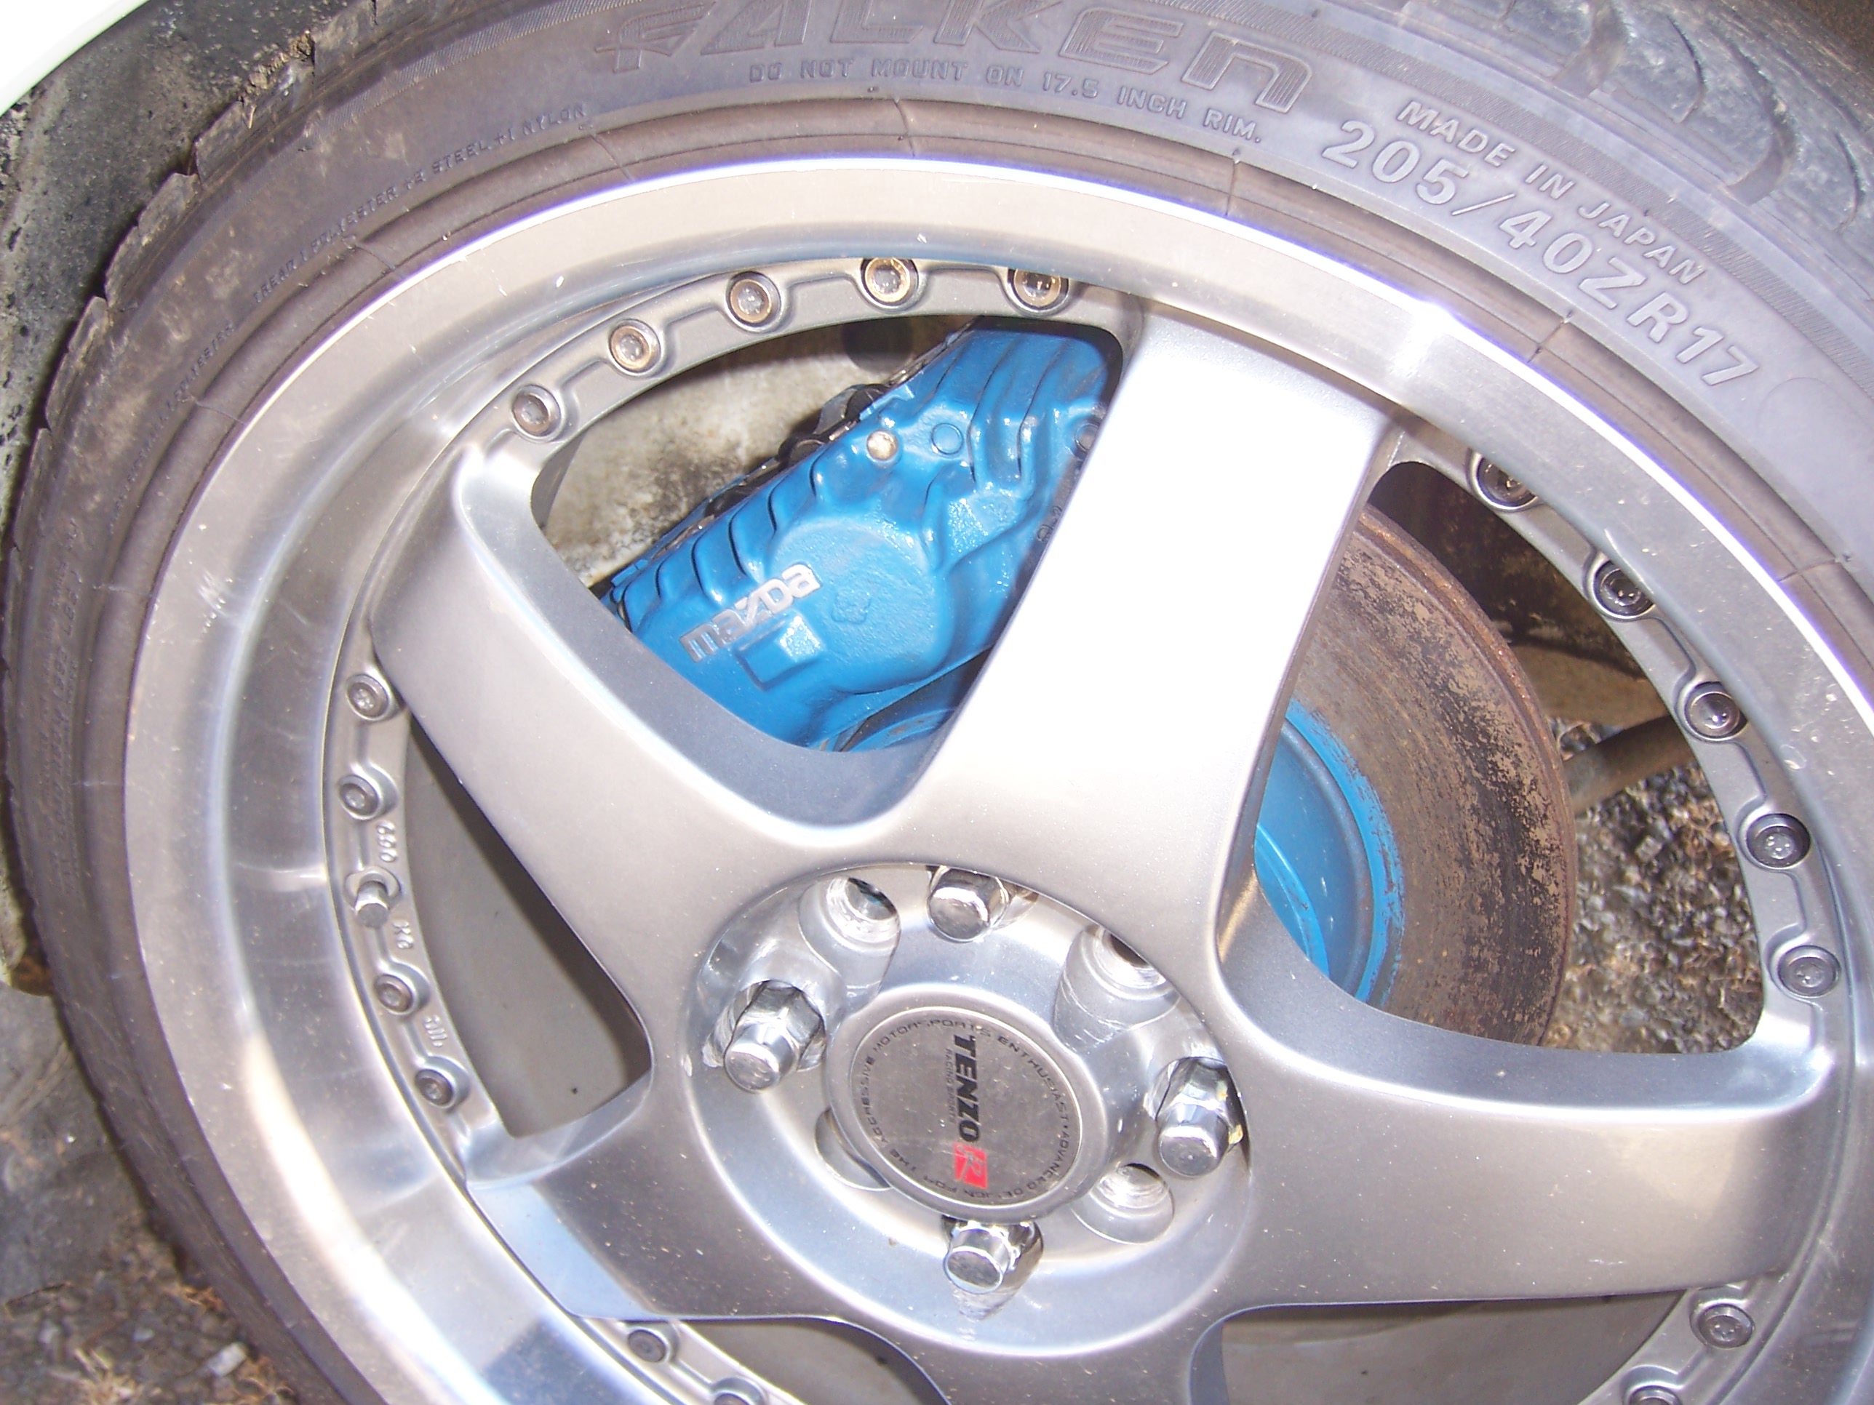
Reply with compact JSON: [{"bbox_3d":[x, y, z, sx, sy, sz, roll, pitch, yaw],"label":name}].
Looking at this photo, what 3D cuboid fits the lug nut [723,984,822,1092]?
[{"bbox_3d":[-0.043,0.089,0.524,0.020,0.020,0.031,12,30,15],"label":"lug nut"}]

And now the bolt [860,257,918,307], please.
[{"bbox_3d":[-0.011,-0.095,0.440,0.013,0.013,0.007,9,29,17],"label":"bolt"}]

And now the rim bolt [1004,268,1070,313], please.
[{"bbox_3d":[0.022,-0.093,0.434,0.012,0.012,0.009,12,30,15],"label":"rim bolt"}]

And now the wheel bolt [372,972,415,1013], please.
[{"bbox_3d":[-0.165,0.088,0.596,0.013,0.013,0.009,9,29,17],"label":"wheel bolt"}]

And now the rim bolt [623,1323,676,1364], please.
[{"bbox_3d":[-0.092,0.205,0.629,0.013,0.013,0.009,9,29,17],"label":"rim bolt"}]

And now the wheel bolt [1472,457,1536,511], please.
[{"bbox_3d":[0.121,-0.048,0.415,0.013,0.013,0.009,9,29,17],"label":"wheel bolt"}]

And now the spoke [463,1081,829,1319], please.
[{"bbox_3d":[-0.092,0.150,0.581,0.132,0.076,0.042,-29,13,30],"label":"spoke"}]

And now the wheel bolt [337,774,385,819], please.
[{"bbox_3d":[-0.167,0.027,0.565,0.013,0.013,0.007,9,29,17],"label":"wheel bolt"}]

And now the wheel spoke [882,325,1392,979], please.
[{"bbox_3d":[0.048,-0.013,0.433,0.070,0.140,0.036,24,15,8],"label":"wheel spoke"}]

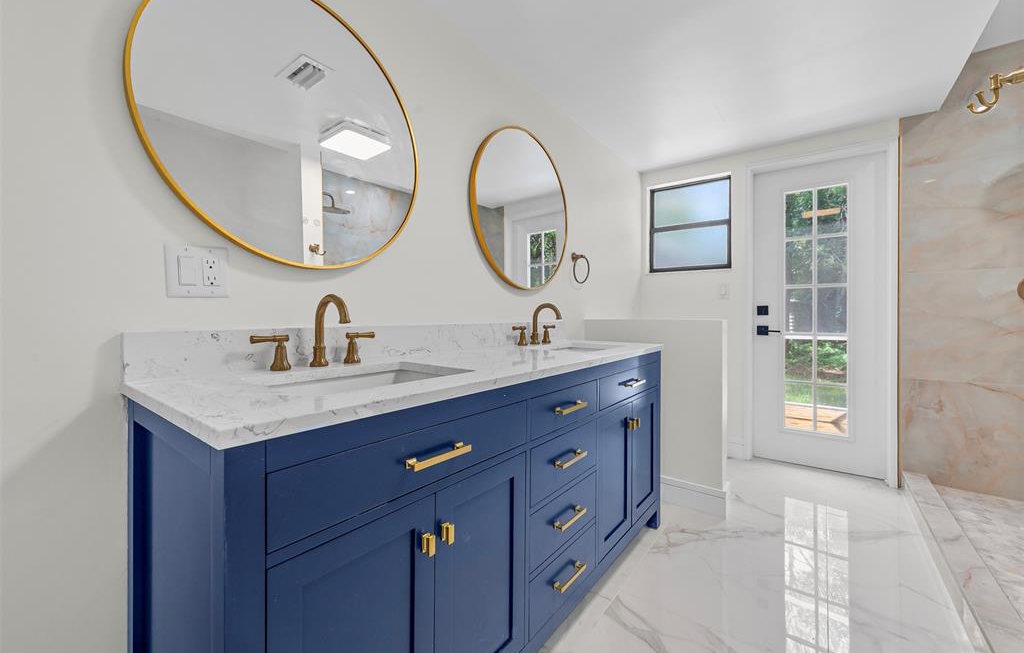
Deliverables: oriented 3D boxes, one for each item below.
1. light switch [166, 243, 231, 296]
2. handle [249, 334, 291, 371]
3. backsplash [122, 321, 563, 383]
[{"bbox_3d":[-0.736,-0.128,0.933,0.009,0.118,0.119,1,1,37],"label":"light switch"},{"bbox_3d":[-0.609,0.069,1.010,0.054,0.091,0.095,1,1,37],"label":"handle"},{"bbox_3d":[-0.269,0.056,1.541,0.021,0.105,1.788,1,1,37],"label":"backsplash"}]

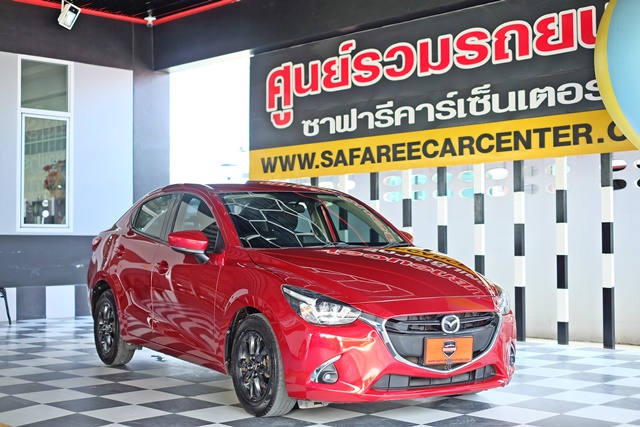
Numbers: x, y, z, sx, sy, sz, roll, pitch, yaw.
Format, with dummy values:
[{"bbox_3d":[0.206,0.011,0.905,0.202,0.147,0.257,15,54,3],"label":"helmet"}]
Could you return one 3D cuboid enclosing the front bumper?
[{"bbox_3d":[0.598,0.788,5.481,1.690,0.500,0.530,1,-2,-32],"label":"front bumper"}]

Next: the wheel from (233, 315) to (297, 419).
[{"bbox_3d":[-0.324,0.885,5.557,0.195,0.625,0.625,1,-2,-32],"label":"wheel"}]

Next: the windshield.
[{"bbox_3d":[-0.047,0.056,6.533,1.360,0.180,0.940,1,27,-32],"label":"windshield"}]

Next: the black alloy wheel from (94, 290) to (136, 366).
[{"bbox_3d":[-1.686,0.932,7.736,0.195,0.625,0.625,1,-2,-32],"label":"black alloy wheel"}]

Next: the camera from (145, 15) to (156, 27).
[{"bbox_3d":[-2.302,-2.621,12.800,0.160,0.160,0.180,0,-1,-1],"label":"camera"}]

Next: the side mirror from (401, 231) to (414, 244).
[{"bbox_3d":[0.652,0.244,7.079,0.220,0.200,0.160,1,-2,-32],"label":"side mirror"}]

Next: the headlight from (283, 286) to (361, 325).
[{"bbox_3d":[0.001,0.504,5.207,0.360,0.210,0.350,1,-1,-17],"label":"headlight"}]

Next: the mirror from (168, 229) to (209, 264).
[{"bbox_3d":[-0.848,0.216,6.140,0.220,0.200,0.160,1,-2,-32],"label":"mirror"}]

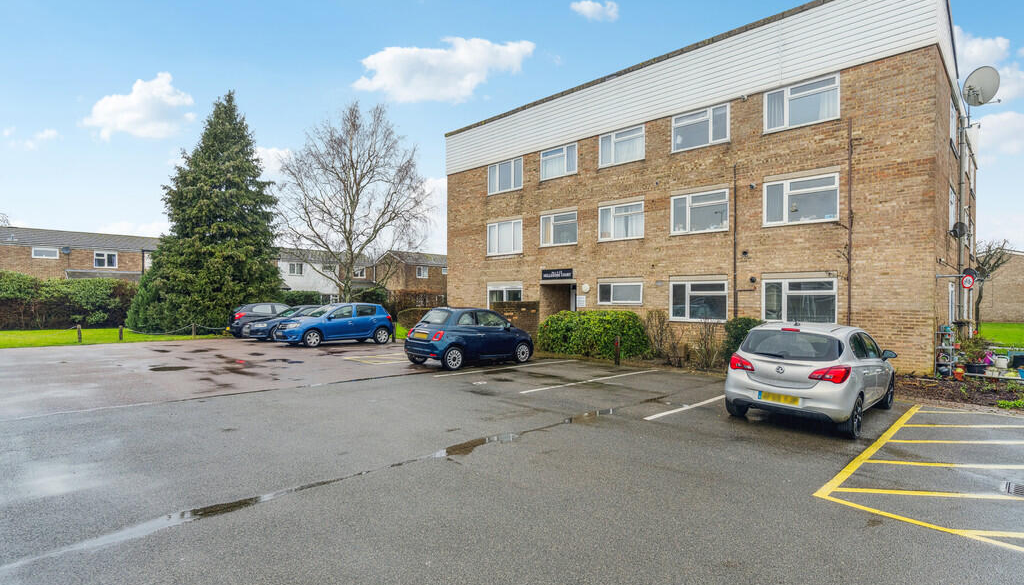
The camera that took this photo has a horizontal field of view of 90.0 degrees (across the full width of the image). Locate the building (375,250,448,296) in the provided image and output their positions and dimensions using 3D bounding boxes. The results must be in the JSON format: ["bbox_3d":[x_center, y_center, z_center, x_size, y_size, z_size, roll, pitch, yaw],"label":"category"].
[{"bbox_3d":[-10.100,-1.200,57.000,6.000,6.200,8.500,0,0,45],"label":"building"}]

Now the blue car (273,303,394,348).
[{"bbox_3d":[-6.208,1.082,18.129,1.740,1.520,4.060,0,0,43],"label":"blue car"}]

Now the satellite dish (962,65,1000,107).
[{"bbox_3d":[14.260,-6.206,15.500,0.600,1.150,1.080,0,0,-8],"label":"satellite dish"}]

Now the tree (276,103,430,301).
[{"bbox_3d":[-8.400,-4.050,27.000,8.000,11.800,7.800,0,0,45],"label":"tree"}]

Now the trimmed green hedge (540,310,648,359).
[{"bbox_3d":[2.375,1.160,15.176,3.000,1.330,1.450,0,0,45],"label":"trimmed green hedge"}]

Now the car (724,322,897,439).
[{"bbox_3d":[4.962,1.204,8.299,1.780,1.480,4.020,0,0,44],"label":"car"}]

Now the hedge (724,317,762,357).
[{"bbox_3d":[5.811,1.250,12.688,1.000,1.220,0.950,0,0,45],"label":"hedge"}]

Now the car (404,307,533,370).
[{"bbox_3d":[-0.978,1.145,13.569,3.570,1.490,1.630,0,0,-44],"label":"car"}]

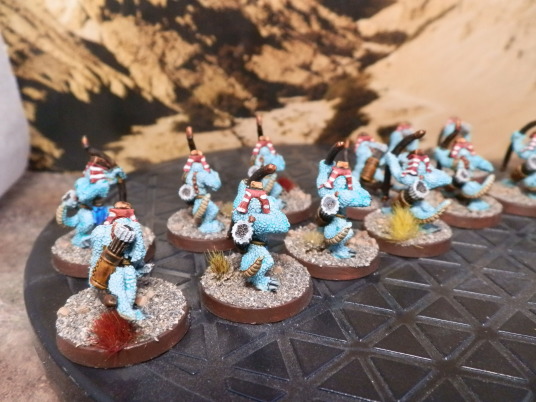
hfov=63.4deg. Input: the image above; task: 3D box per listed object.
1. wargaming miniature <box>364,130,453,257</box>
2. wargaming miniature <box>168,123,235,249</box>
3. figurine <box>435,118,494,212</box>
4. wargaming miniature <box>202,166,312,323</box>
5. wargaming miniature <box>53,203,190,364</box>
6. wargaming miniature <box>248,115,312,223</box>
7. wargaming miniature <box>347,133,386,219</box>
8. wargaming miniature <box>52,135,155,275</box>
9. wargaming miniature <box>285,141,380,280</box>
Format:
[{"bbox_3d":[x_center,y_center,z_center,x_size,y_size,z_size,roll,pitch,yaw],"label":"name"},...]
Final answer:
[{"bbox_3d":[0.040,-0.004,0.120,0.025,0.029,0.027,-7,23,-19],"label":"wargaming miniature"},{"bbox_3d":[-0.016,-0.005,0.121,0.025,0.030,0.027,2,22,3],"label":"wargaming miniature"},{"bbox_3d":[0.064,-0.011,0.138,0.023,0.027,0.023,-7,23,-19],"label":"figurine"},{"bbox_3d":[-0.002,0.007,0.094,0.025,0.028,0.027,3,22,5],"label":"wargaming miniature"},{"bbox_3d":[-0.028,0.012,0.082,0.025,0.025,0.026,-3,22,-11],"label":"wargaming miniature"},{"bbox_3d":[0.002,-0.012,0.139,0.025,0.029,0.027,4,22,7],"label":"wargaming miniature"},{"bbox_3d":[0.032,-0.010,0.144,0.025,0.024,0.027,-3,22,-11],"label":"wargaming miniature"},{"bbox_3d":[-0.042,-0.001,0.108,0.026,0.030,0.025,-5,22,-14],"label":"wargaming miniature"},{"bbox_3d":[0.017,0.001,0.109,0.025,0.029,0.027,3,22,4],"label":"wargaming miniature"}]

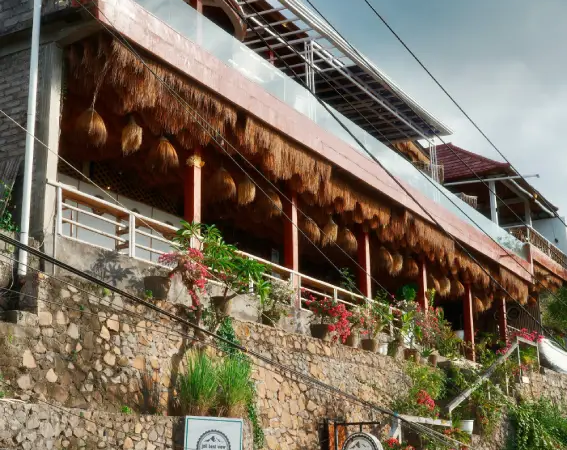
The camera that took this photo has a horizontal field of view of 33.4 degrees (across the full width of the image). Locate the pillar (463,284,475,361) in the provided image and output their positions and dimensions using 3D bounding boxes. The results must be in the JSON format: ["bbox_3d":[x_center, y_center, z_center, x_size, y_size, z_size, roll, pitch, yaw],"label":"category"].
[{"bbox_3d":[5.845,3.028,29.937,0.220,2.650,0.220,-11,-19,29],"label":"pillar"}]

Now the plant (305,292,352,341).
[{"bbox_3d":[0.875,1.798,18.359,0.680,0.980,0.780,-10,-18,29],"label":"plant"}]

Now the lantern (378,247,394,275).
[{"bbox_3d":[2.345,0.808,21.503,0.340,0.560,0.340,-1,-15,0],"label":"lantern"}]

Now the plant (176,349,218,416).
[{"bbox_3d":[-1.063,1.958,11.671,0.450,0.820,0.480,-1,-15,0],"label":"plant"}]

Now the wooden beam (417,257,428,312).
[{"bbox_3d":[3.973,2.130,26.959,0.220,2.750,0.220,-11,-19,29],"label":"wooden beam"}]

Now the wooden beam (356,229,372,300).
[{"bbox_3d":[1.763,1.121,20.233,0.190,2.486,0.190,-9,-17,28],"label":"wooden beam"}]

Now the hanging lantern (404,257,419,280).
[{"bbox_3d":[3.589,1.192,26.482,0.420,0.600,0.420,-1,-17,0],"label":"hanging lantern"}]

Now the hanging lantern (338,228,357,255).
[{"bbox_3d":[1.573,0.406,23.213,0.450,0.700,0.450,-1,-17,0],"label":"hanging lantern"}]

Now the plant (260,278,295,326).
[{"bbox_3d":[-0.120,1.553,18.927,0.600,0.930,0.650,-11,-19,29],"label":"plant"}]

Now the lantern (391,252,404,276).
[{"bbox_3d":[2.779,0.963,23.021,0.340,0.580,0.340,-1,-16,0],"label":"lantern"}]

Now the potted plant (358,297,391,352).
[{"bbox_3d":[1.942,2.123,20.155,0.530,1.180,0.560,-10,-18,29],"label":"potted plant"}]

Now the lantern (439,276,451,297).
[{"bbox_3d":[4.368,1.669,25.624,0.330,0.560,0.330,-10,-18,29],"label":"lantern"}]

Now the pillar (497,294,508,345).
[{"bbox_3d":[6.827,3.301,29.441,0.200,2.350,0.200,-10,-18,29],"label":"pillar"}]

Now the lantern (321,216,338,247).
[{"bbox_3d":[0.978,0.138,20.080,0.360,0.620,0.360,-1,-16,0],"label":"lantern"}]

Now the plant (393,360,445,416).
[{"bbox_3d":[2.651,3.167,18.408,0.780,1.080,0.980,-9,-17,28],"label":"plant"}]

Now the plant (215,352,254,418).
[{"bbox_3d":[-0.785,2.621,15.140,0.550,1.100,0.620,-11,-19,29],"label":"plant"}]

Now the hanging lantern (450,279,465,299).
[{"bbox_3d":[5.422,1.979,29.430,0.430,0.600,0.430,-1,-17,0],"label":"hanging lantern"}]

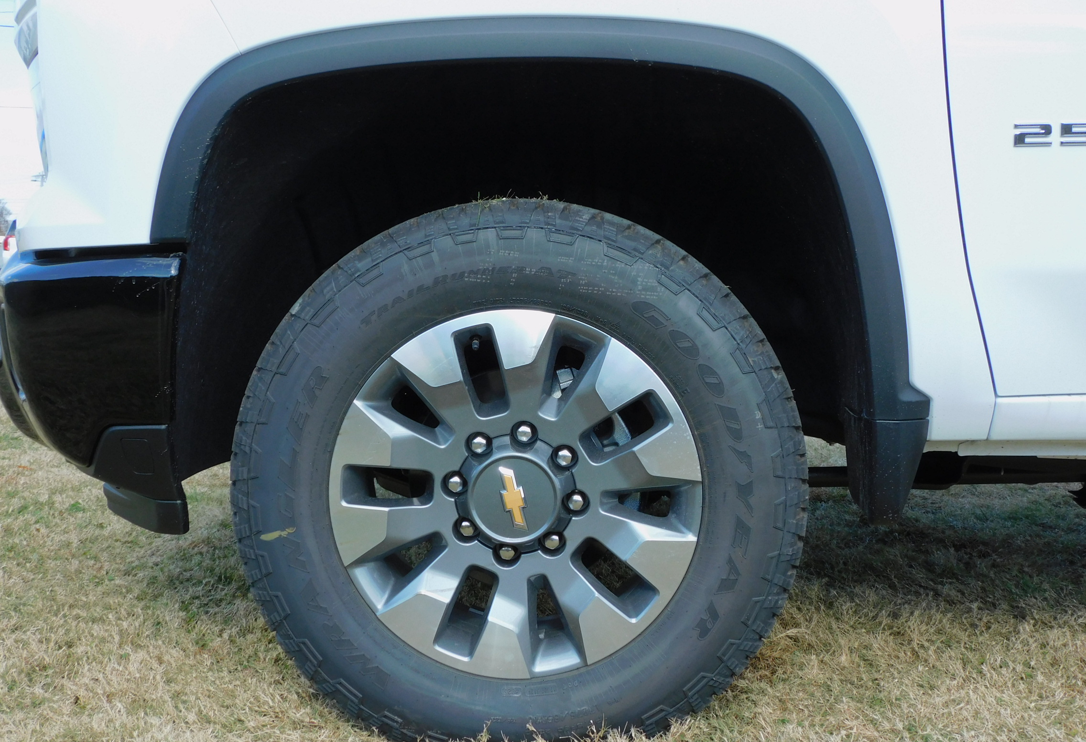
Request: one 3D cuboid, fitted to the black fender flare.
[{"bbox_3d":[-0.016,-0.145,1.838,1.126,0.717,0.160,0,5,2],"label":"black fender flare"}]

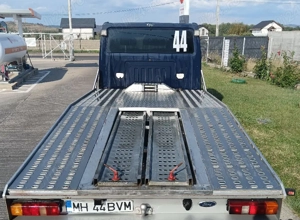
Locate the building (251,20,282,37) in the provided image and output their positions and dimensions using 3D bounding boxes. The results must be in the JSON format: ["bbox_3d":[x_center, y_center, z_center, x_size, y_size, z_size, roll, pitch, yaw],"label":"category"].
[{"bbox_3d":[41.548,-28.218,110.768,7.900,6.300,10.200,0,14,0],"label":"building"}]

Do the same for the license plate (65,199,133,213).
[{"bbox_3d":[-0.388,0.752,2.420,0.520,0.112,0.015,0,14,1],"label":"license plate"}]

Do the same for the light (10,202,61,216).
[{"bbox_3d":[-0.877,0.758,2.400,0.365,0.100,0.065,0,14,1],"label":"light"}]

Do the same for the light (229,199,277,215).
[{"bbox_3d":[0.781,0.737,2.360,0.365,0.100,0.065,0,14,1],"label":"light"}]

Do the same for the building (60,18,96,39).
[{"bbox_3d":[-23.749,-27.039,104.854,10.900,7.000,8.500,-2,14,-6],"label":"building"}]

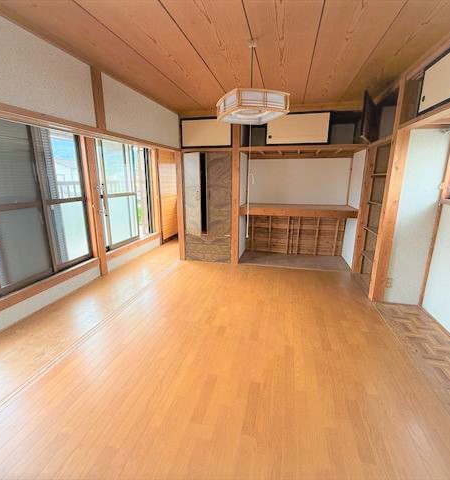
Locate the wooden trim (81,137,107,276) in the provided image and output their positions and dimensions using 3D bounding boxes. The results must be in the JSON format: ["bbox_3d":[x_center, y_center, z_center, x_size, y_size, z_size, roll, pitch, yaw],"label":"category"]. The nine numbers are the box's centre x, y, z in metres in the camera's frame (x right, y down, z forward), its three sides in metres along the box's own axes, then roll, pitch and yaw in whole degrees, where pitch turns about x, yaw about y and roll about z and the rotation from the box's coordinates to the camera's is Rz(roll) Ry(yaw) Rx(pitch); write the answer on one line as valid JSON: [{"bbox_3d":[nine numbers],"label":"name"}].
[{"bbox_3d":[-1.789,-0.422,3.563,0.110,1.940,0.135,3,14,13],"label":"wooden trim"}]

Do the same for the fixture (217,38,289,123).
[{"bbox_3d":[0.203,-1.174,1.903,0.415,0.510,0.415,-5,15,-21],"label":"fixture"}]

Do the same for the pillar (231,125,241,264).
[{"bbox_3d":[0.179,-0.729,4.040,0.112,2.310,0.110,3,14,13],"label":"pillar"}]

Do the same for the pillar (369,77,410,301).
[{"bbox_3d":[1.758,-0.431,2.737,0.111,2.311,0.119,3,14,12],"label":"pillar"}]

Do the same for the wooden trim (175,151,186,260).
[{"bbox_3d":[-0.718,-0.521,4.298,0.075,1.790,0.085,3,14,13],"label":"wooden trim"}]

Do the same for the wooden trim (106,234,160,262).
[{"bbox_3d":[-1.578,0.090,4.611,0.090,0.088,1.660,3,14,13],"label":"wooden trim"}]

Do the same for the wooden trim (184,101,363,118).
[{"bbox_3d":[0.598,-1.784,3.571,2.613,0.105,0.084,3,14,12],"label":"wooden trim"}]

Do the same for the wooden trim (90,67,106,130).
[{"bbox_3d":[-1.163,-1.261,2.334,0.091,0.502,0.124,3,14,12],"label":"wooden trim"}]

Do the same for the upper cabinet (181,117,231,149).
[{"bbox_3d":[-0.237,-1.626,4.019,0.783,0.433,0.443,3,14,12],"label":"upper cabinet"}]

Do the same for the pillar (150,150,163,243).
[{"bbox_3d":[-1.374,-0.832,5.290,0.100,1.920,0.105,3,14,13],"label":"pillar"}]

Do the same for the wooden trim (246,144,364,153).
[{"bbox_3d":[1.064,-1.280,3.607,1.679,0.062,0.077,3,14,12],"label":"wooden trim"}]

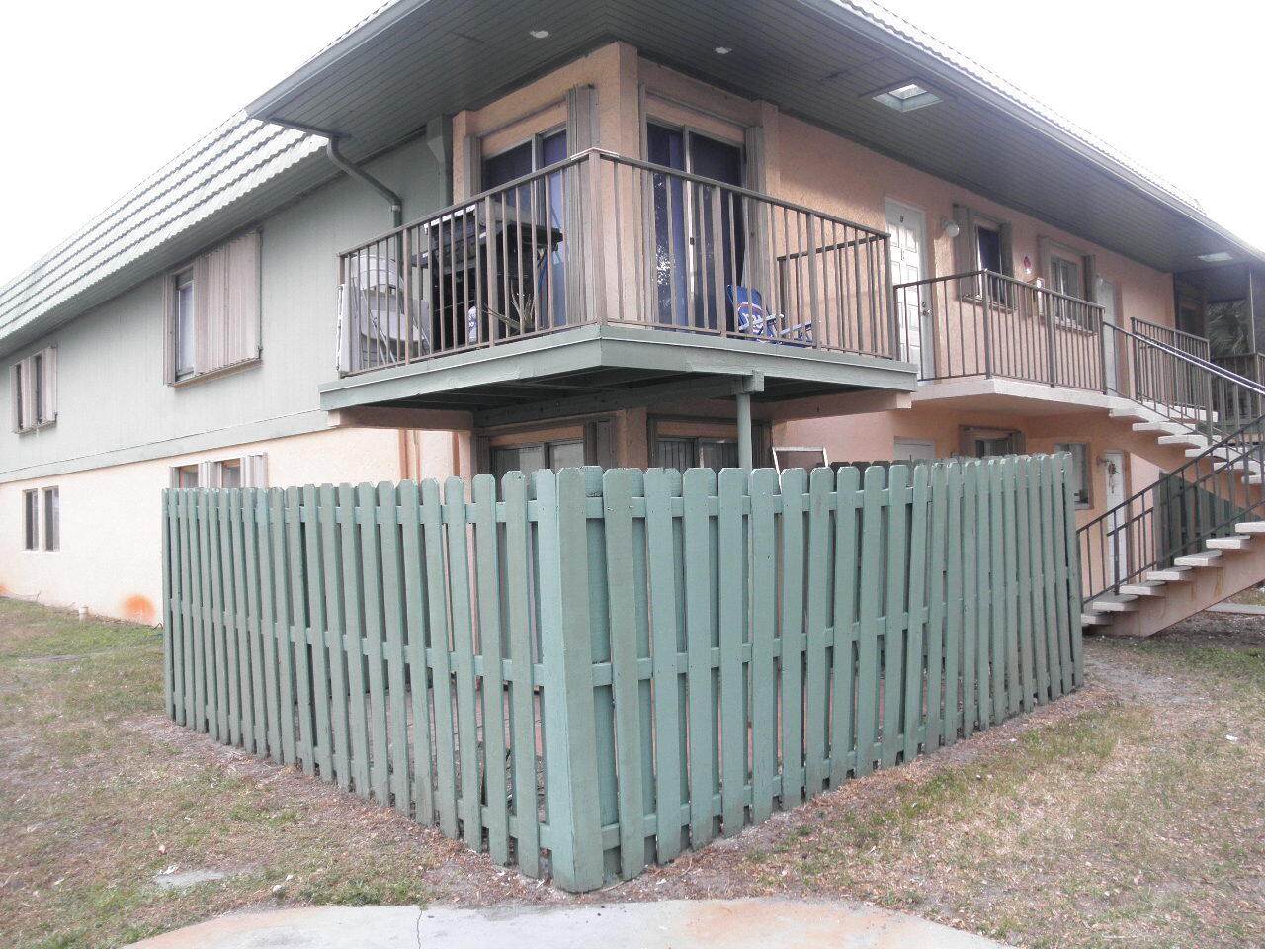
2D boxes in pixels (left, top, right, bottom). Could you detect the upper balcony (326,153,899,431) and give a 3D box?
[{"bbox_3d":[-0.072,-1.194,8.498,3.391,1.455,3.751,-3,-1,44],"label":"upper balcony"}]

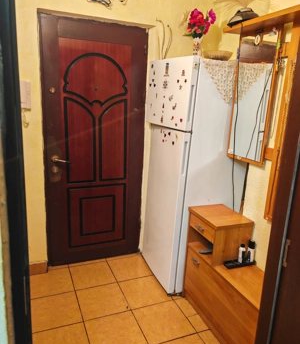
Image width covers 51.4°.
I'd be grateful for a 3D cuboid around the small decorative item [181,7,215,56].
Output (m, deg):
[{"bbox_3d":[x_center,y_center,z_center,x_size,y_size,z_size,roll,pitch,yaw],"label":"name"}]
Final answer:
[{"bbox_3d":[0.329,-0.930,2.128,0.215,0.328,0.165,-3,16,-22],"label":"small decorative item"}]

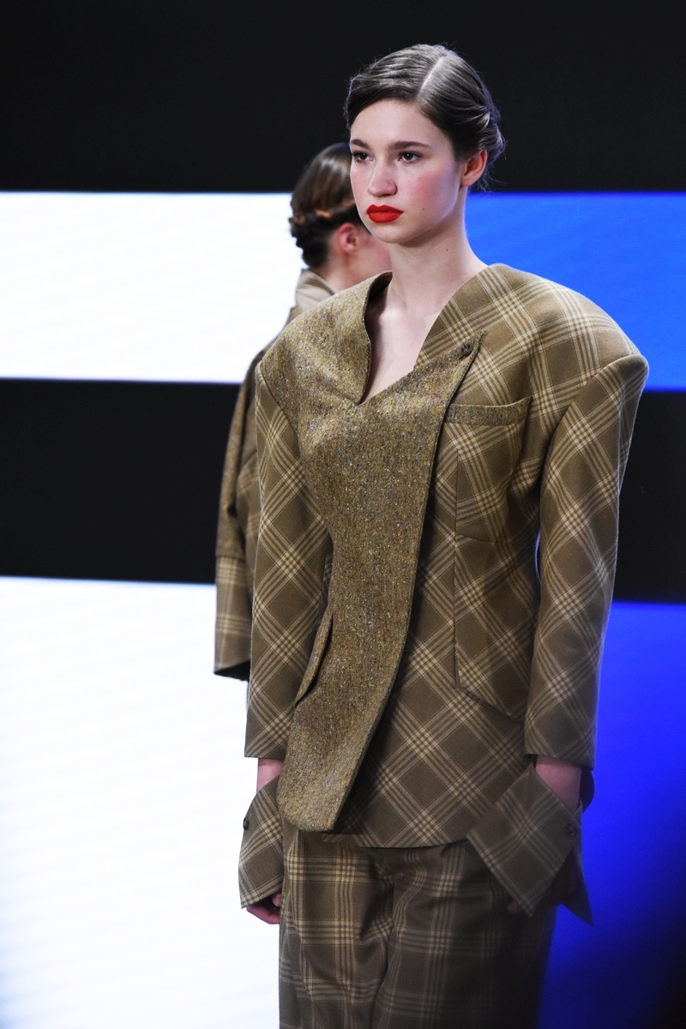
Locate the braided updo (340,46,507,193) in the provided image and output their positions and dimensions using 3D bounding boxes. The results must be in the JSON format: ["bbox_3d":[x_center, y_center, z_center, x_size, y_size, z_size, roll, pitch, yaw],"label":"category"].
[{"bbox_3d":[0.101,-0.494,6.640,0.180,0.185,0.225,2,1,27],"label":"braided updo"}]

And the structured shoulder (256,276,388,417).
[{"bbox_3d":[-0.027,-0.210,6.690,0.170,0.178,0.180,2,1,28],"label":"structured shoulder"}]

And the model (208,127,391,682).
[{"bbox_3d":[-0.018,0.299,8.480,0.420,1.770,0.560,1,1,-25],"label":"model"}]

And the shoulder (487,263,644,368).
[{"bbox_3d":[0.271,-0.244,6.580,0.185,0.130,0.180,2,1,28],"label":"shoulder"}]

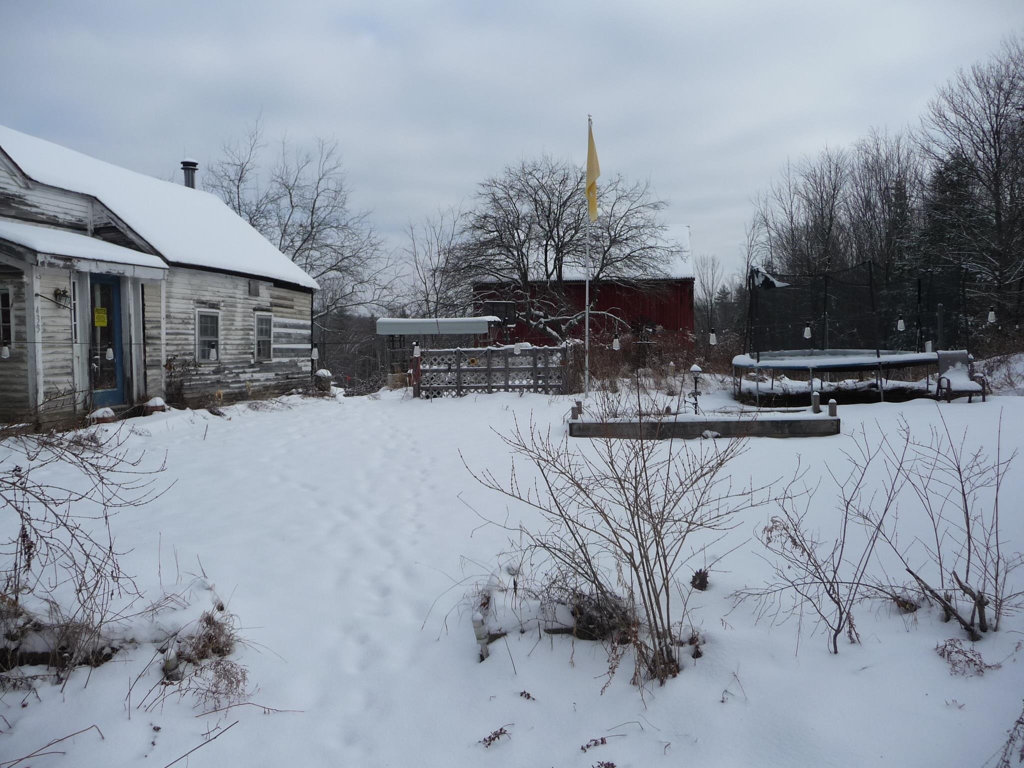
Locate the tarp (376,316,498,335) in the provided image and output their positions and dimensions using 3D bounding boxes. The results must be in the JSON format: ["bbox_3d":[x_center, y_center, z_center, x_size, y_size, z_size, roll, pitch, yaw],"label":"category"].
[{"bbox_3d":[-2.026,-1.576,22.200,3.050,0.520,1.800,1,3,12],"label":"tarp"}]

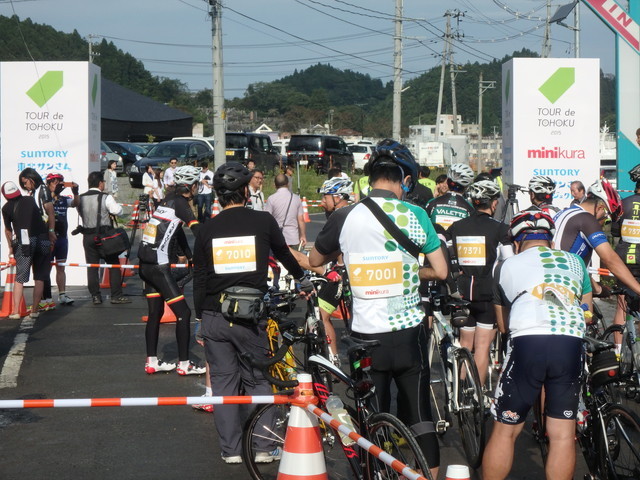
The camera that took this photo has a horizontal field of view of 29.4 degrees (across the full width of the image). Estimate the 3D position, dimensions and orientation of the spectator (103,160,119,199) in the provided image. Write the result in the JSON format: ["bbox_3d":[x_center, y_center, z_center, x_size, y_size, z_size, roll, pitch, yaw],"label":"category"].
[{"bbox_3d":[-5.075,-1.124,29.747,0.320,1.600,0.430,2,4,28],"label":"spectator"}]

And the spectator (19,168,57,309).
[{"bbox_3d":[-3.384,-0.020,14.616,0.420,1.690,0.480,-2,4,-25],"label":"spectator"}]

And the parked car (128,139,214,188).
[{"bbox_3d":[-4.761,-2.558,41.500,1.800,1.530,4.700,1,3,13],"label":"parked car"}]

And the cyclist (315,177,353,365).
[{"bbox_3d":[0.182,0.288,10.399,0.550,1.640,0.500,-1,4,-15],"label":"cyclist"}]

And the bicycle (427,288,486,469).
[{"bbox_3d":[0.781,0.769,7.320,0.480,0.970,1.680,0,3,-1],"label":"bicycle"}]

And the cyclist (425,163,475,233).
[{"bbox_3d":[1.144,0.188,10.751,0.500,1.720,0.480,0,3,5],"label":"cyclist"}]

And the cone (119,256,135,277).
[{"bbox_3d":[-3.080,0.206,19.218,0.380,0.700,0.380,0,3,0],"label":"cone"}]

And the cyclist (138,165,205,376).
[{"bbox_3d":[-1.235,0.244,10.201,0.560,1.730,0.500,-2,4,-33],"label":"cyclist"}]

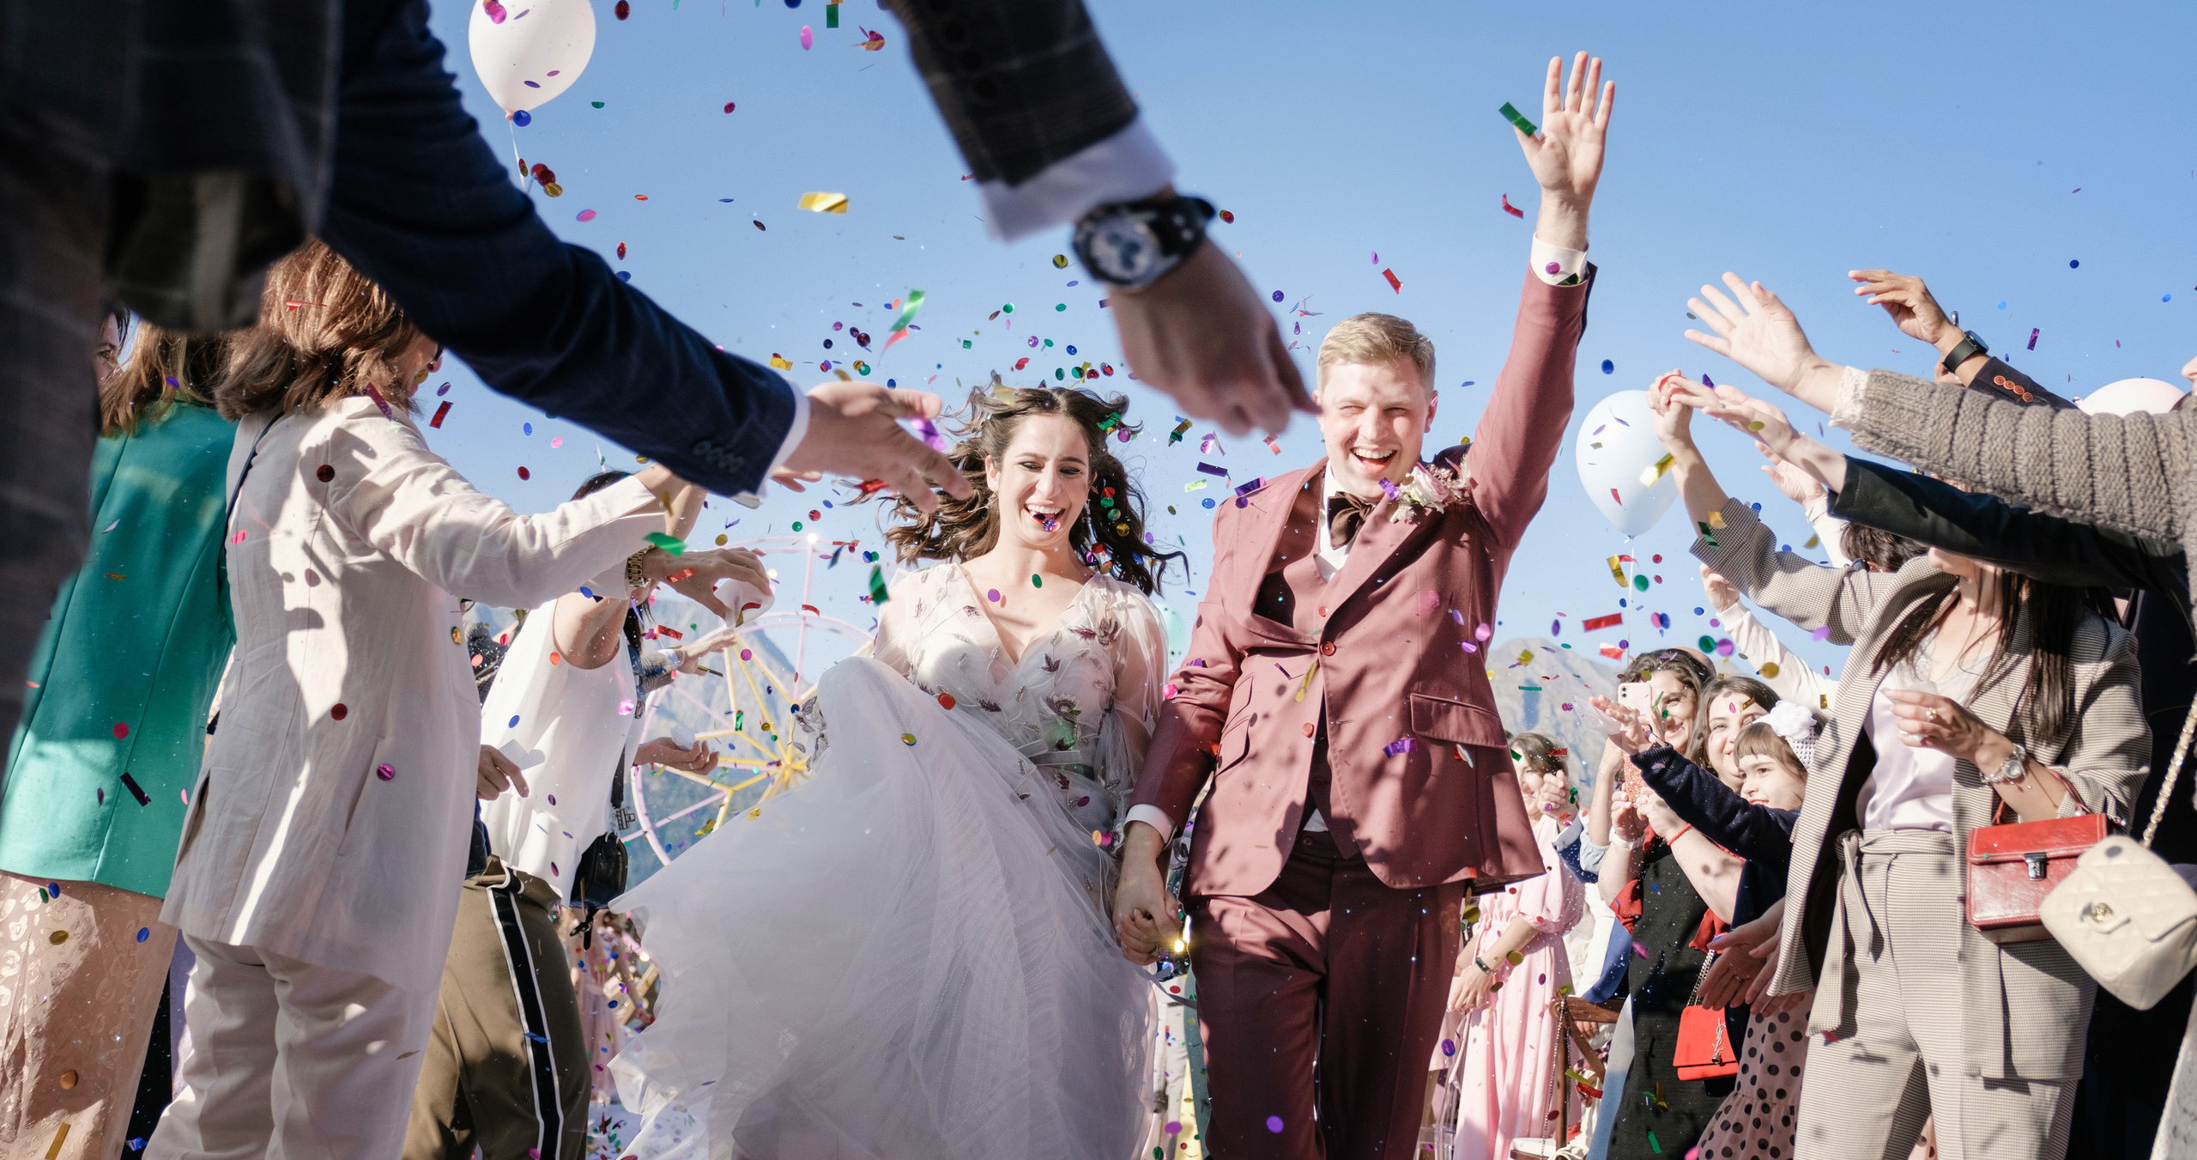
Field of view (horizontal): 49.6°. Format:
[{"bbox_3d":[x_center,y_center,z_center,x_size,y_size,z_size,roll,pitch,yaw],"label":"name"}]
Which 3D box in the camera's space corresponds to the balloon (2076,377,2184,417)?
[{"bbox_3d":[1.750,-0.186,4.000,0.250,0.300,0.250,0,-9,0],"label":"balloon"}]

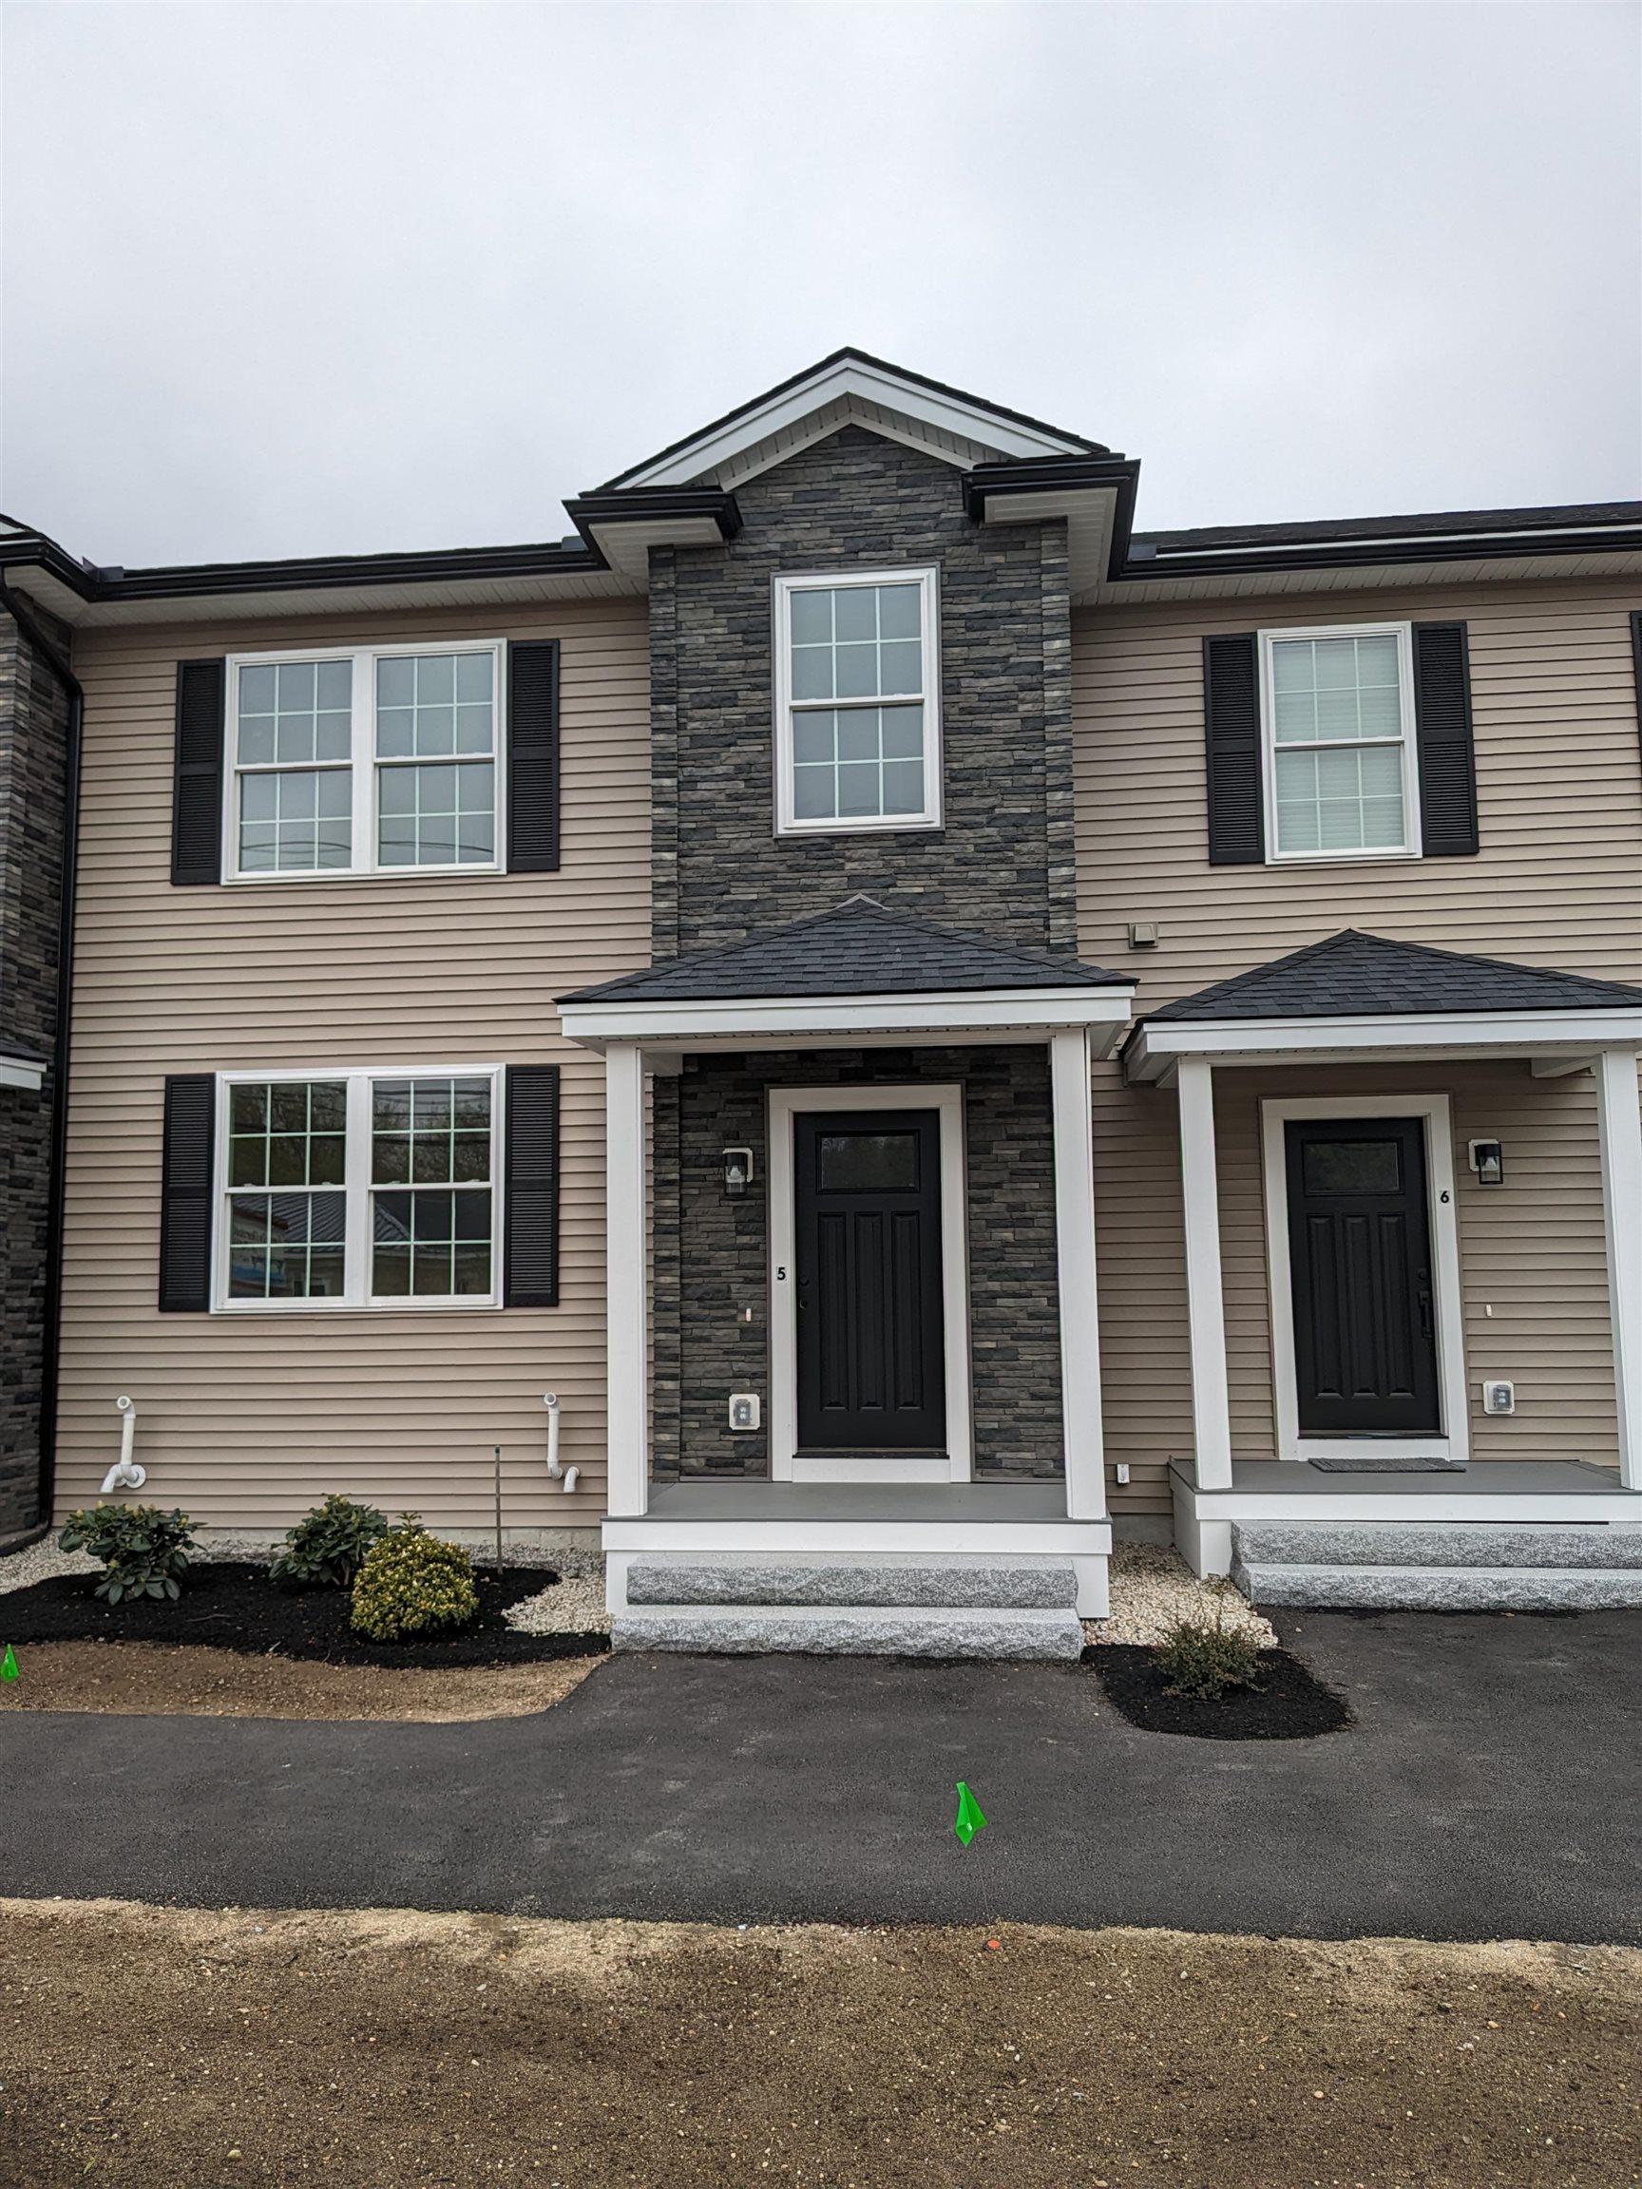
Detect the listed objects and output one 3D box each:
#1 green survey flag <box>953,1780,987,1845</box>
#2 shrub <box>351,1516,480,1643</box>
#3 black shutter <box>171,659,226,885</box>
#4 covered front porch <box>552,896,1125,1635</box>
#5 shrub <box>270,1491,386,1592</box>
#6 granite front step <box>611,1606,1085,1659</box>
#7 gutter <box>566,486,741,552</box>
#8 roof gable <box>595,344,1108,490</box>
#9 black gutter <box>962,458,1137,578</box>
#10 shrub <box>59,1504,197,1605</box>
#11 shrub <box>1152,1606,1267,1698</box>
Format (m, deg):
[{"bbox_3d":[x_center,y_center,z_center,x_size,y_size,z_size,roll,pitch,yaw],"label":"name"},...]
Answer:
[{"bbox_3d":[0.400,1.922,4.055,0.089,0.165,0.070,-1,-6,6],"label":"green survey flag"},{"bbox_3d":[-2.031,2.397,7.619,0.660,0.520,0.600,-1,-6,6],"label":"shrub"},{"bbox_3d":[-4.206,-2.191,10.283,0.355,1.565,0.035,-1,-6,6],"label":"black shutter"},{"bbox_3d":[0.193,0.722,8.172,2.900,3.905,1.540,-1,-6,6],"label":"covered front porch"},{"bbox_3d":[-2.746,2.515,8.571,0.740,0.490,0.660,-1,-6,6],"label":"shrub"},{"bbox_3d":[0.123,2.498,7.062,2.137,0.162,0.360,-1,-6,6],"label":"granite front step"},{"bbox_3d":[-0.998,-3.473,9.202,1.040,0.135,0.480,-1,-6,6],"label":"gutter"},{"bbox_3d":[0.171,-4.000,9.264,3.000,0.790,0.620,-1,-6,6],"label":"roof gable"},{"bbox_3d":[1.391,-3.492,9.359,1.023,0.130,1.280,-1,-6,6],"label":"black gutter"},{"bbox_3d":[-3.876,2.538,8.479,0.790,0.470,0.650,-1,-6,6],"label":"shrub"},{"bbox_3d":[1.628,2.319,6.388,0.450,0.310,0.420,-1,-6,6],"label":"shrub"}]

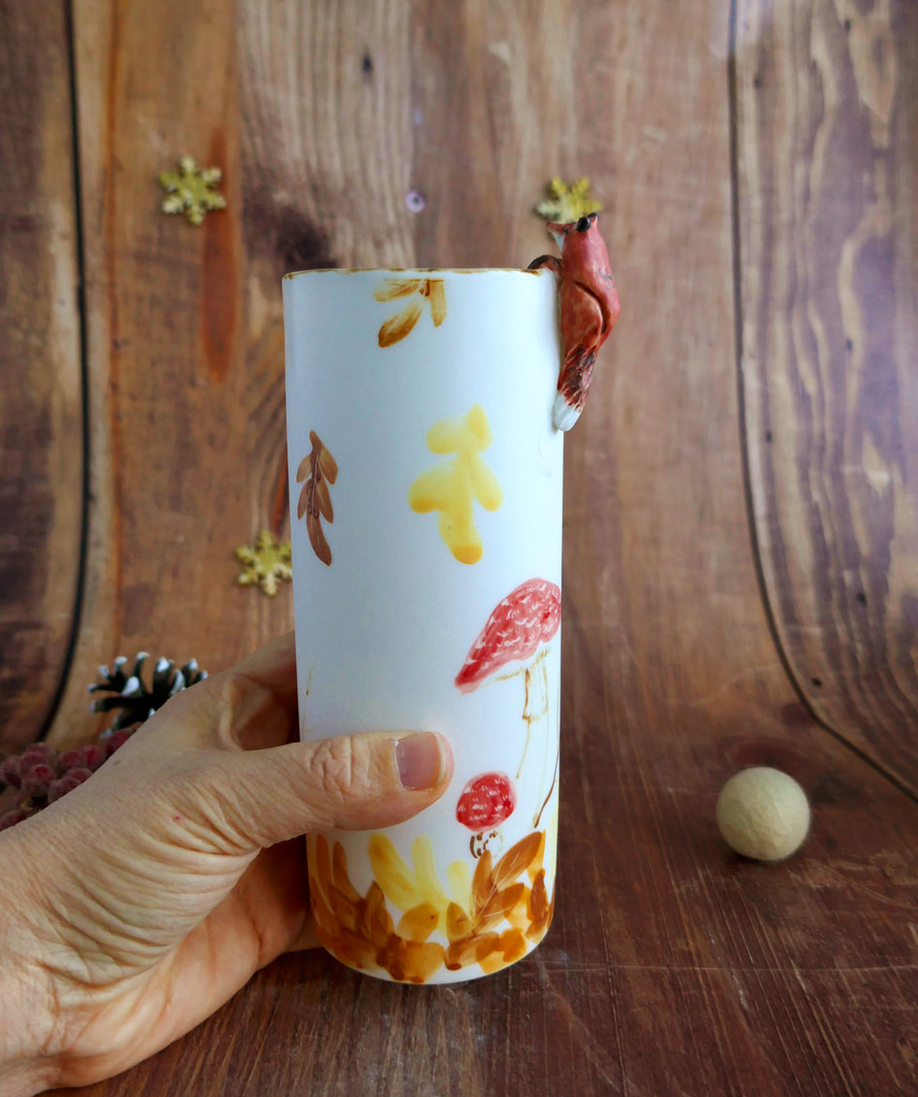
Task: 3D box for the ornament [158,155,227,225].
[{"bbox_3d":[-0.116,-0.157,0.418,0.030,0.030,0.004,0,1,-6],"label":"ornament"}]

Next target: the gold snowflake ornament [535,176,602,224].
[{"bbox_3d":[0.051,-0.160,0.448,0.030,0.030,0.004,0,1,-5],"label":"gold snowflake ornament"}]

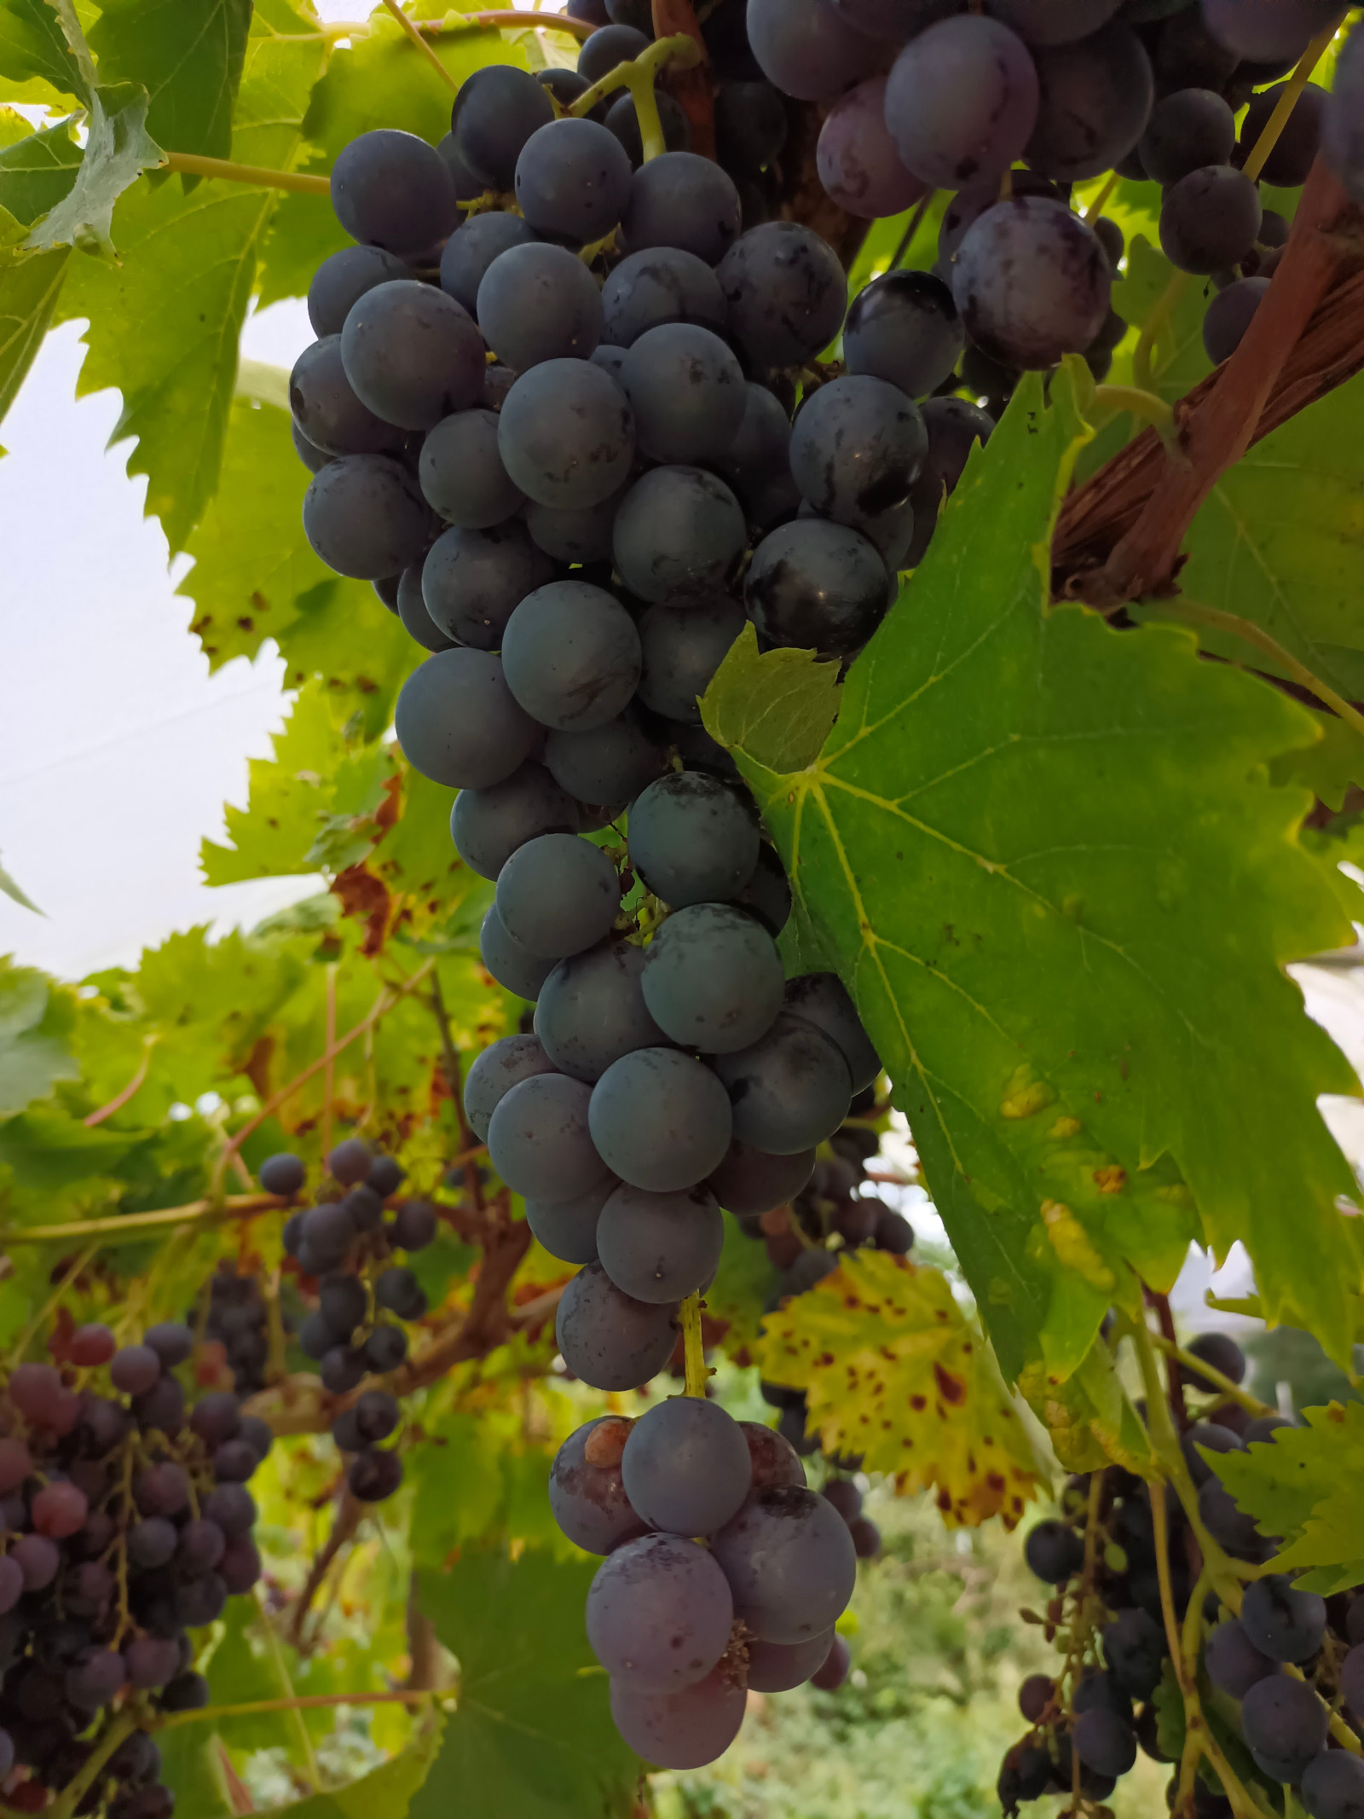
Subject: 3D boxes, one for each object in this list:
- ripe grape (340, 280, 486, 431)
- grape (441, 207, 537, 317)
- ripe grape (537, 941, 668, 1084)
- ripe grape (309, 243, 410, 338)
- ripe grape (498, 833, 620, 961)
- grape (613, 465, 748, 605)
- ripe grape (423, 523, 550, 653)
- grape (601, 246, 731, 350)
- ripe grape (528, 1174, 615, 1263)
[{"bbox_3d":[-0.041,-0.084,0.199,0.022,0.022,0.022,0,-18,0],"label":"ripe grape"},{"bbox_3d":[-0.030,-0.103,0.212,0.018,0.019,0.018,4,-15,-10],"label":"grape"},{"bbox_3d":[-0.013,0.016,0.207,0.021,0.021,0.021,0,-18,0],"label":"ripe grape"},{"bbox_3d":[-0.051,-0.098,0.211,0.018,0.018,0.018,5,-15,-16],"label":"ripe grape"},{"bbox_3d":[-0.019,-0.002,0.201,0.019,0.019,0.019,3,-15,-5],"label":"ripe grape"},{"bbox_3d":[0.000,-0.060,0.212,0.021,0.022,0.021,0,-18,0],"label":"grape"},{"bbox_3d":[-0.032,-0.053,0.215,0.021,0.021,0.021,0,-16,0],"label":"ripe grape"},{"bbox_3d":[-0.003,-0.104,0.229,0.022,0.022,0.022,0,-18,0],"label":"grape"},{"bbox_3d":[-0.016,0.049,0.216,0.020,0.020,0.020,0,-18,0],"label":"ripe grape"}]

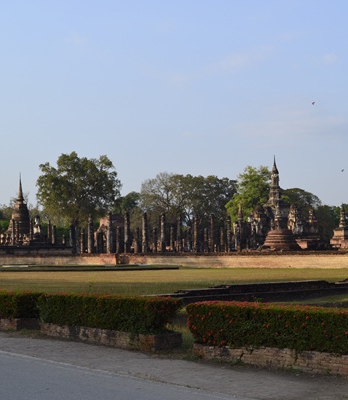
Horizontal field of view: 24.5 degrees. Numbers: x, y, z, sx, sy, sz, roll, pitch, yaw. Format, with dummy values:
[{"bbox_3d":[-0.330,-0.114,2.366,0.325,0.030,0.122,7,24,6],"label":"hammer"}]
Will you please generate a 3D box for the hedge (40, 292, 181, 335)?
[{"bbox_3d":[-1.317,2.198,15.602,0.660,0.590,3.850,4,-6,-40],"label":"hedge"}]

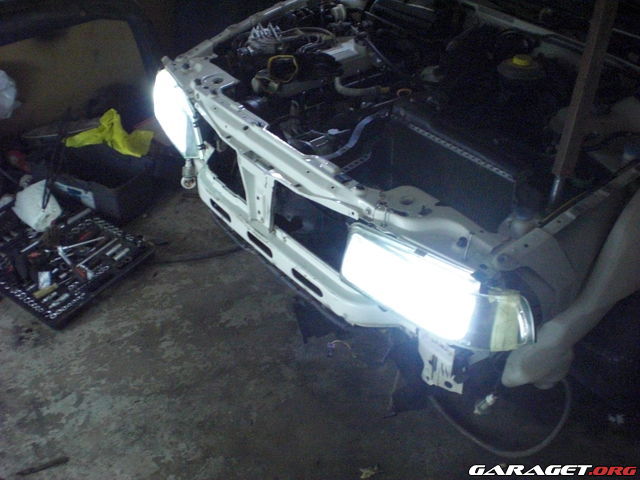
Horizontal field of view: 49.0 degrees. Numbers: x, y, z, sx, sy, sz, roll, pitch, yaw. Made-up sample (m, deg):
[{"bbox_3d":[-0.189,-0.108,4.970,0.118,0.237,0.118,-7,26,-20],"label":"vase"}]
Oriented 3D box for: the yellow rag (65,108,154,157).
[{"bbox_3d":[-0.866,-0.438,2.891,0.330,0.130,0.180,8,37,7],"label":"yellow rag"}]

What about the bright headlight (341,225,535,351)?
[{"bbox_3d":[0.276,0.089,1.607,0.460,0.155,0.170,26,43,28],"label":"bright headlight"}]

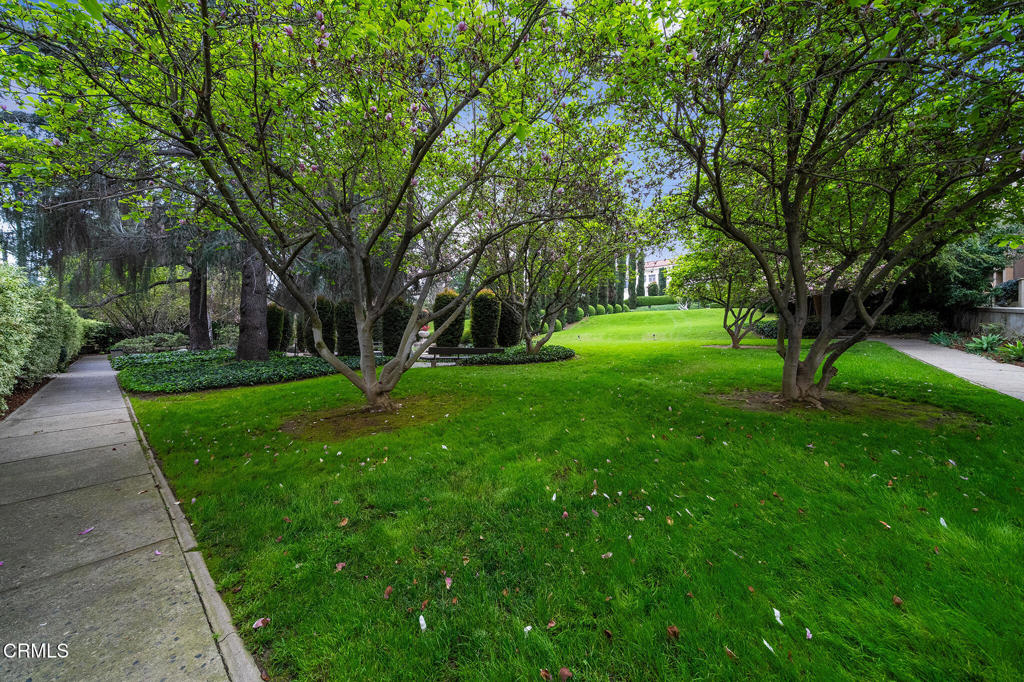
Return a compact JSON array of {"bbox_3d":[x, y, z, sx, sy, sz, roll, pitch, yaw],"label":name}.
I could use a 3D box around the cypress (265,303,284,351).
[{"bbox_3d":[-13.631,-0.743,19.500,1.450,2.900,1.450,0,0,0],"label":"cypress"}]

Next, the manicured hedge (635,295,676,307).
[{"bbox_3d":[19.212,-5.460,46.000,6.500,1.500,1.400,0,0,17],"label":"manicured hedge"}]

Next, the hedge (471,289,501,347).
[{"bbox_3d":[-1.476,-1.114,19.000,1.680,3.600,1.680,0,0,-4],"label":"hedge"}]

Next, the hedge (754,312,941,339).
[{"bbox_3d":[21.632,-0.999,22.000,11.800,1.500,1.500,0,0,0],"label":"hedge"}]

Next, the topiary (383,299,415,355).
[{"bbox_3d":[-5.655,-0.673,17.000,1.500,2.900,1.500,0,0,0],"label":"topiary"}]

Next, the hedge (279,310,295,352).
[{"bbox_3d":[-18.175,-0.766,27.500,1.300,3.400,1.300,0,0,-33],"label":"hedge"}]

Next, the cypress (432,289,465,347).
[{"bbox_3d":[-3.536,-1.114,19.000,1.720,3.600,1.720,0,0,-11],"label":"cypress"}]

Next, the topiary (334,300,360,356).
[{"bbox_3d":[-8.695,-0.720,18.200,1.450,2.900,1.450,0,0,0],"label":"topiary"}]

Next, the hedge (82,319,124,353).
[{"bbox_3d":[-28.734,-0.387,24.000,1.700,2.500,2.600,0,0,40],"label":"hedge"}]

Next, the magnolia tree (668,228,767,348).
[{"bbox_3d":[10.787,-2.666,17.000,6.200,6.100,6.000,0,0,0],"label":"magnolia tree"}]

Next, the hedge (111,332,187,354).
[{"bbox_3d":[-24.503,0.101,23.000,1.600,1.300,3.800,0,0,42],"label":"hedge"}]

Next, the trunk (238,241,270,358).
[{"bbox_3d":[-11.834,-1.749,15.500,1.100,5.400,1.100,0,0,0],"label":"trunk"}]

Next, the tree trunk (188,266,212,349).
[{"bbox_3d":[-19.597,-2.111,21.500,0.950,5.500,0.950,0,0,-42],"label":"tree trunk"}]

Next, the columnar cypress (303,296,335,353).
[{"bbox_3d":[-12.477,-0.999,22.000,1.750,3.650,1.750,0,0,-30],"label":"columnar cypress"}]

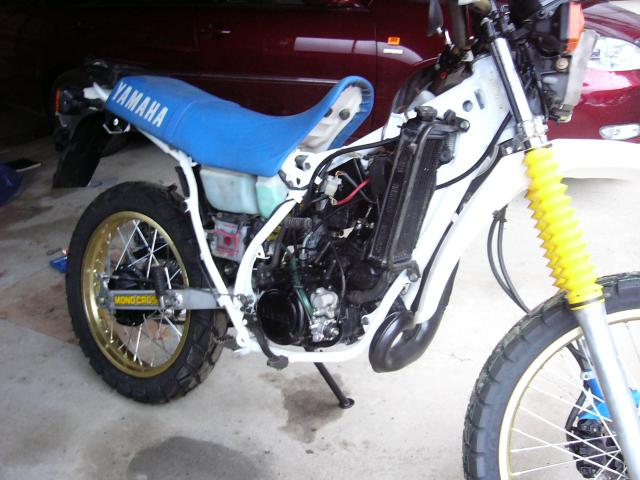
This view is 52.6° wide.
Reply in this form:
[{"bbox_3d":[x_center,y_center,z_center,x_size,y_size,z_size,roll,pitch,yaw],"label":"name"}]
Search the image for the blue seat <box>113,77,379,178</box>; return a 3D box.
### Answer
[{"bbox_3d":[-0.228,-0.314,1.655,0.785,0.245,0.226,13,12,34],"label":"blue seat"}]

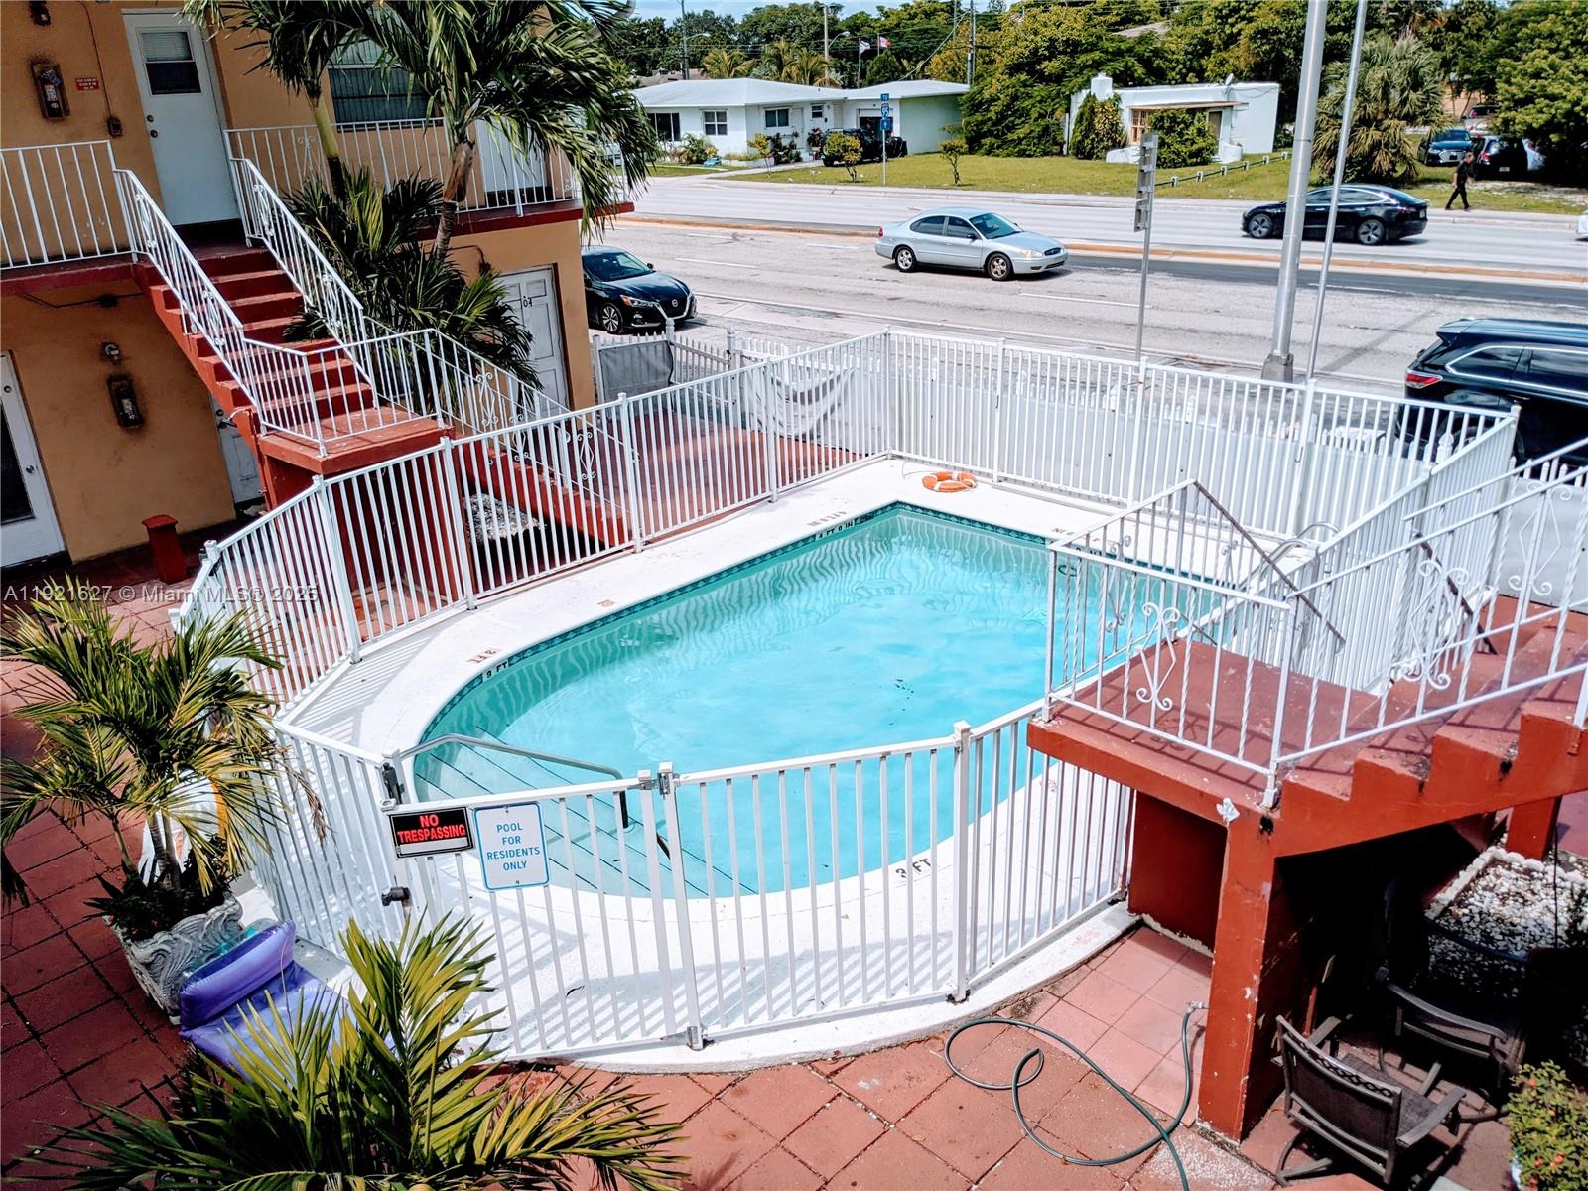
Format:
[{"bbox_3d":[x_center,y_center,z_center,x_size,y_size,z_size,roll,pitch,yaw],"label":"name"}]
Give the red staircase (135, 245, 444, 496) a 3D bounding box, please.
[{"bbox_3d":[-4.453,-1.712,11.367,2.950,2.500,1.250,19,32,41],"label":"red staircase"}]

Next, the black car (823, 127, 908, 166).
[{"bbox_3d":[3.657,-22.946,63.375,1.880,1.750,4.500,19,31,42],"label":"black car"}]

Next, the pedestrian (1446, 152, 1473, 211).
[{"bbox_3d":[19.699,-12.248,36.642,0.720,1.670,0.500,19,32,41],"label":"pedestrian"}]

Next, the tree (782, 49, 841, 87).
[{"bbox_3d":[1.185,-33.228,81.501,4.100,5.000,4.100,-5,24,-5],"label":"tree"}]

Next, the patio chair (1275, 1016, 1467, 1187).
[{"bbox_3d":[2.273,2.033,4.921,0.670,0.950,0.620,-18,27,-33],"label":"patio chair"}]

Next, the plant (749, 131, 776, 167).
[{"bbox_3d":[-1.520,-21.765,60.698,1.300,1.850,1.300,-3,22,0],"label":"plant"}]

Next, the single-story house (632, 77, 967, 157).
[{"bbox_3d":[-0.962,-29.628,75.925,18.500,4.000,16.100,18,31,40],"label":"single-story house"}]

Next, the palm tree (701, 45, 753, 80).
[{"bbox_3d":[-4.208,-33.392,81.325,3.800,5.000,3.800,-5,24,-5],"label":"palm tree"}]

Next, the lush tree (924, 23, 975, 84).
[{"bbox_3d":[10.137,-33.724,80.647,3.800,7.200,3.800,0,23,7],"label":"lush tree"}]

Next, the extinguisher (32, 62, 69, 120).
[{"bbox_3d":[-7.001,-4.751,11.668,0.150,0.480,0.230,19,31,42],"label":"extinguisher"}]

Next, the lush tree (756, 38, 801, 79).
[{"bbox_3d":[-1.157,-35.162,86.102,3.300,6.200,3.300,-3,23,0],"label":"lush tree"}]

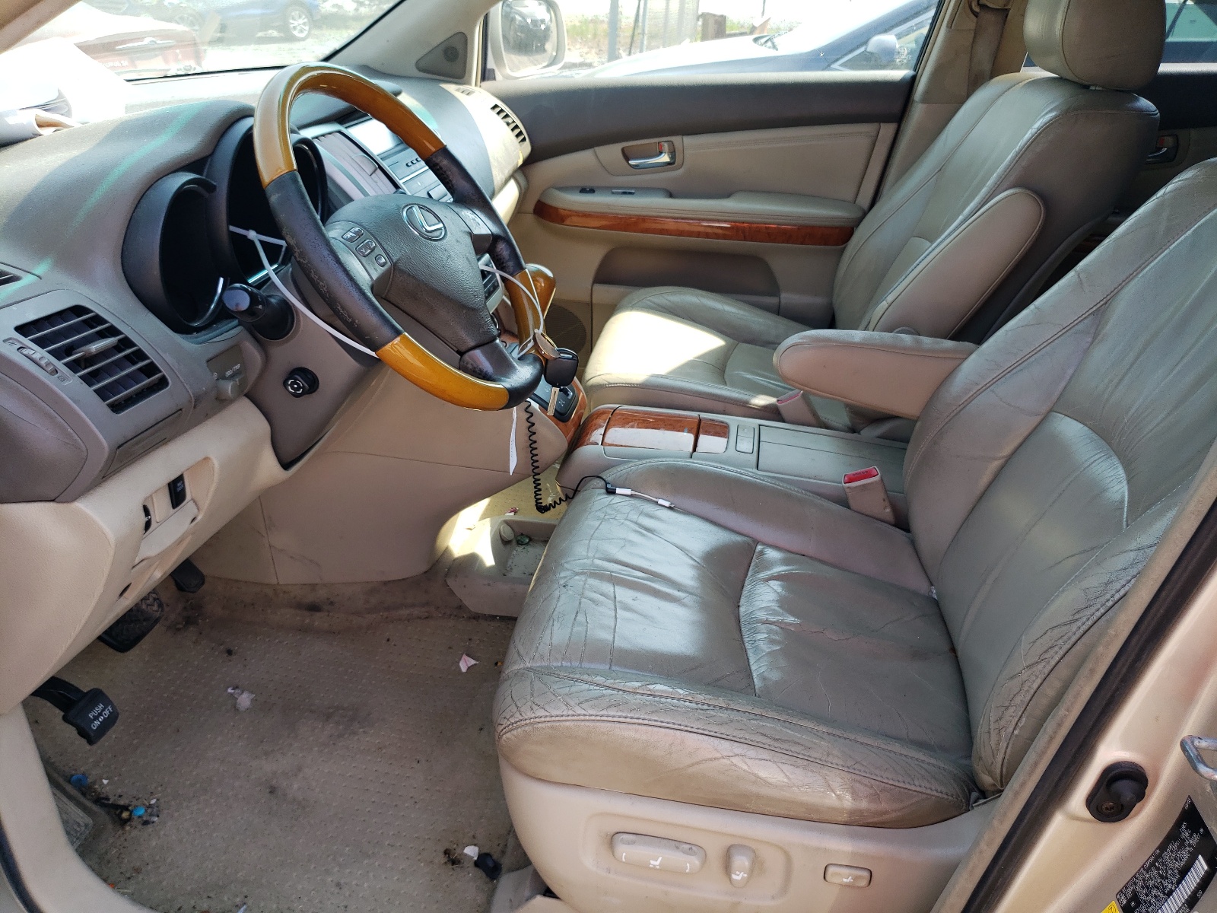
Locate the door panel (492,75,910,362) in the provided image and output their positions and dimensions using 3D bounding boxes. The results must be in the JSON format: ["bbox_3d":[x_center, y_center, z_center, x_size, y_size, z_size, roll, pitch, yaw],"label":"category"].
[{"bbox_3d":[0.103,-0.495,1.966,0.940,0.680,0.150,8,29,8],"label":"door panel"}]

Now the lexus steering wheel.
[{"bbox_3d":[-0.212,-0.207,0.931,0.090,0.385,0.385,-28,15,24],"label":"lexus steering wheel"}]

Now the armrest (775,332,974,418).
[{"bbox_3d":[0.365,-0.102,1.187,0.310,0.100,0.075,8,29,8],"label":"armrest"}]

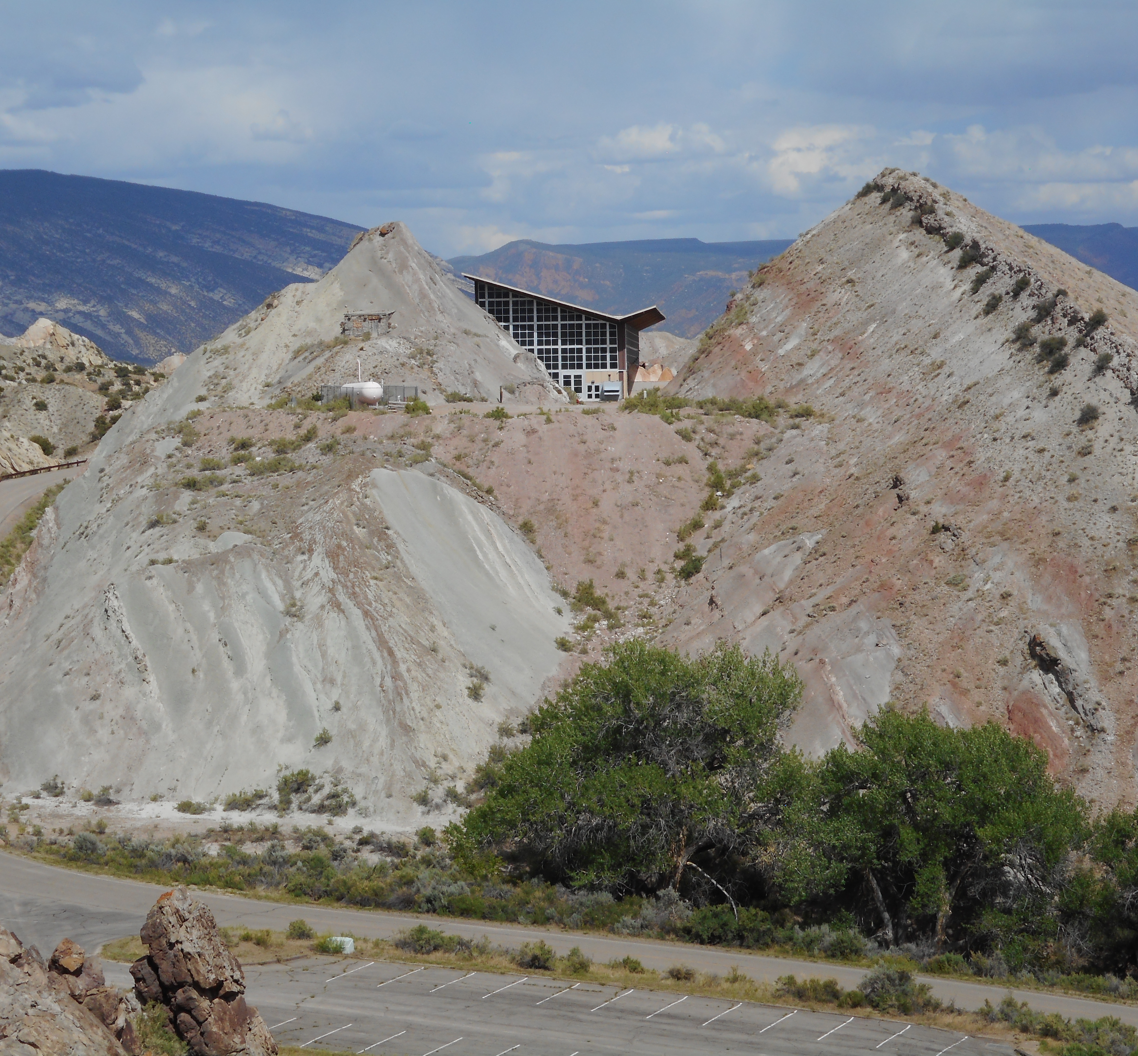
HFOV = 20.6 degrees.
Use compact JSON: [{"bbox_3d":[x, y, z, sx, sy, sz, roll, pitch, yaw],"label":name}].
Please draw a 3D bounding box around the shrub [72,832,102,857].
[{"bbox_3d":[-31.181,20.502,202.690,1.884,1.482,1.724,-1,2,0],"label":"shrub"}]

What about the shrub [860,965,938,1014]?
[{"bbox_3d":[16.829,23.533,159.722,3.903,2.201,2.965,-1,2,0],"label":"shrub"}]

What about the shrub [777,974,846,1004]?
[{"bbox_3d":[12.424,23.715,161.151,3.439,1.340,2.095,-1,2,0],"label":"shrub"}]

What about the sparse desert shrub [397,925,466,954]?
[{"bbox_3d":[-7.487,22.490,171.212,3.654,1.423,2.225,-1,2,0],"label":"sparse desert shrub"}]

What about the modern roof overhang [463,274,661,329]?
[{"bbox_3d":[0.087,-32.392,448.944,26.300,6.800,46.000,-1,2,3],"label":"modern roof overhang"}]

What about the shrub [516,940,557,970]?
[{"bbox_3d":[-1.767,22.855,167.713,2.136,1.424,1.844,-1,2,0],"label":"shrub"}]

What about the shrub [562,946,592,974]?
[{"bbox_3d":[0.439,23.010,166.703,1.492,1.334,1.441,-1,2,0],"label":"shrub"}]

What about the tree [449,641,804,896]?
[{"bbox_3d":[3.415,14.613,187.000,20.578,15.290,16.874,-1,2,0],"label":"tree"}]

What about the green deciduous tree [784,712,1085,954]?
[{"bbox_3d":[20.670,17.127,177.000,16.764,13.387,14.249,-1,2,0],"label":"green deciduous tree"}]

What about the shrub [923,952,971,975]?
[{"bbox_3d":[20.463,23.586,169.370,2.623,1.010,1.998,-1,2,0],"label":"shrub"}]

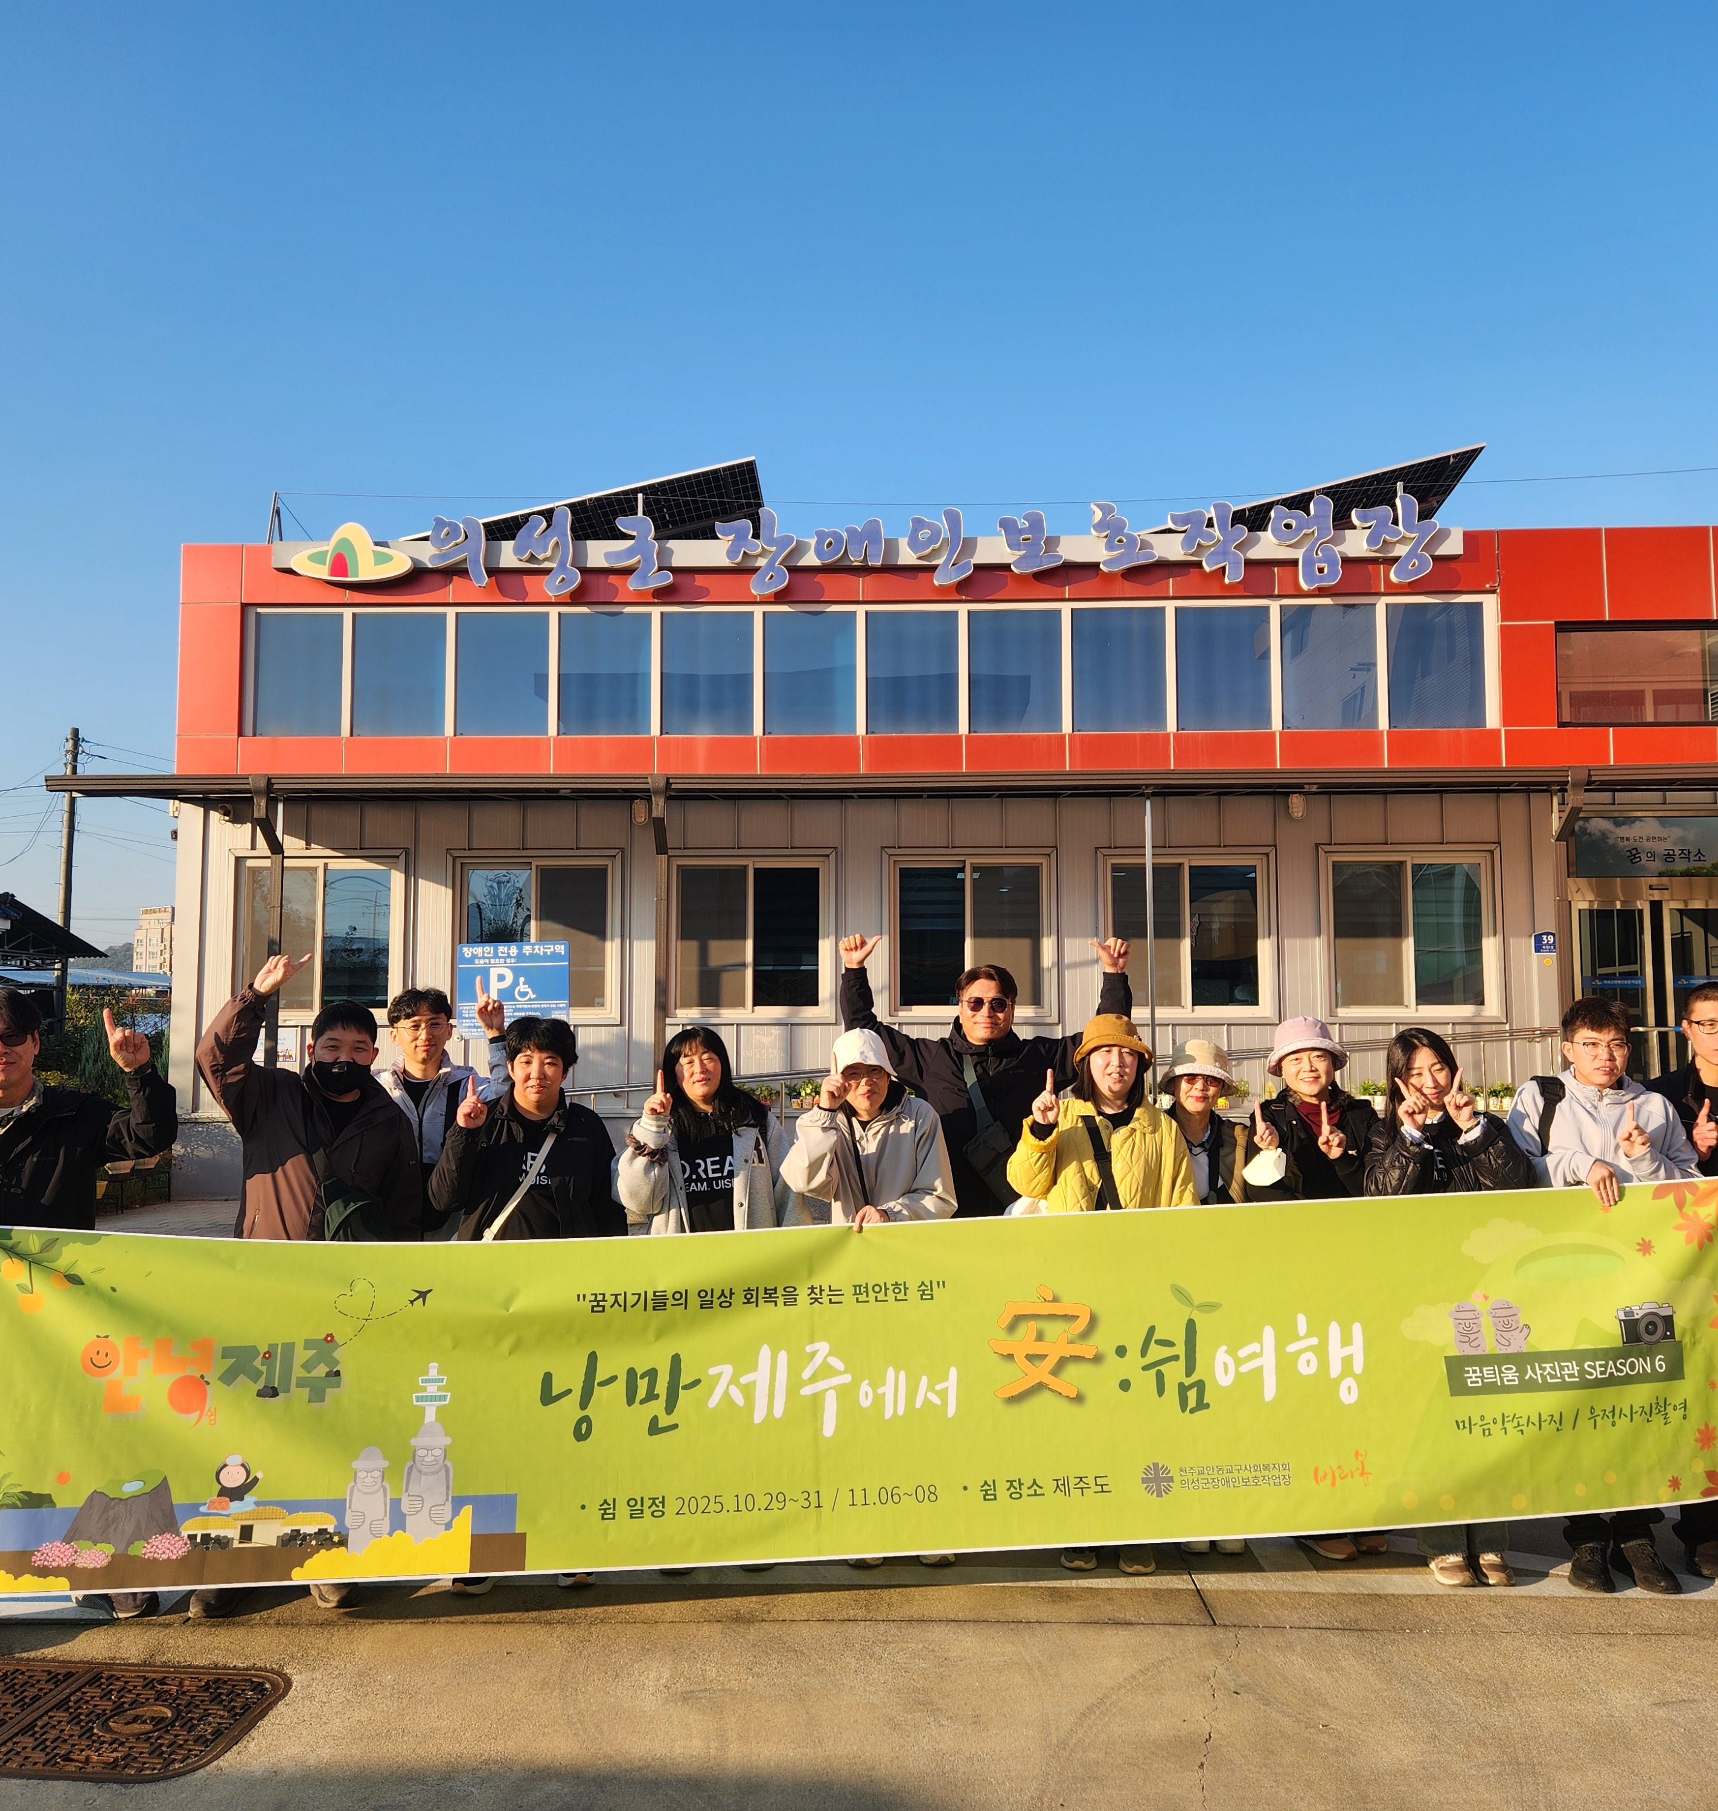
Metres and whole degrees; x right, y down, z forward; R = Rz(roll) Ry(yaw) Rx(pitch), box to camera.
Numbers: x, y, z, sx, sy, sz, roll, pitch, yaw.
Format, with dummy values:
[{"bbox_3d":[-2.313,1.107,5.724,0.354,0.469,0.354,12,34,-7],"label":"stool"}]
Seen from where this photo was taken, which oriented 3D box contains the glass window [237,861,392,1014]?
[{"bbox_3d":[-5.091,0.309,15.070,1.488,1.452,0.120,0,-4,2],"label":"glass window"}]

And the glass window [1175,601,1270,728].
[{"bbox_3d":[3.327,-2.181,14.662,0.846,1.137,0.100,0,-4,2],"label":"glass window"}]

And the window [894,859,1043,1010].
[{"bbox_3d":[1.045,0.278,15.335,1.422,1.445,0.130,0,-4,2],"label":"window"}]

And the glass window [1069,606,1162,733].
[{"bbox_3d":[2.501,-2.284,15.470,0.904,1.218,0.130,0,-4,2],"label":"glass window"}]

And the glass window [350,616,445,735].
[{"bbox_3d":[-4.276,-2.147,14.905,0.839,1.156,0.100,0,-4,2],"label":"glass window"}]

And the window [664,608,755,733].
[{"bbox_3d":[-1.422,-2.182,15.062,0.852,1.183,0.100,0,-4,2],"label":"window"}]

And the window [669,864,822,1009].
[{"bbox_3d":[-1.062,0.298,15.422,1.456,1.416,0.130,0,-4,2],"label":"window"}]

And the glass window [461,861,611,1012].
[{"bbox_3d":[-3.091,0.309,15.507,1.435,1.479,0.130,0,-4,2],"label":"glass window"}]

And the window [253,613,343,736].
[{"bbox_3d":[-5.224,-2.142,14.935,0.825,1.140,0.100,0,-4,2],"label":"window"}]

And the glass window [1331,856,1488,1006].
[{"bbox_3d":[5.187,0.257,15.162,1.460,1.464,0.130,0,-4,2],"label":"glass window"}]

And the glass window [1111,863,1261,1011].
[{"bbox_3d":[3.101,0.277,15.248,1.477,1.436,0.130,0,-4,2],"label":"glass window"}]

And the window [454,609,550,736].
[{"bbox_3d":[-3.357,-2.184,15.139,0.879,1.172,0.100,0,-4,2],"label":"window"}]

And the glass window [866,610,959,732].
[{"bbox_3d":[0.493,-2.180,14.986,0.861,1.160,0.100,0,-4,2],"label":"glass window"}]

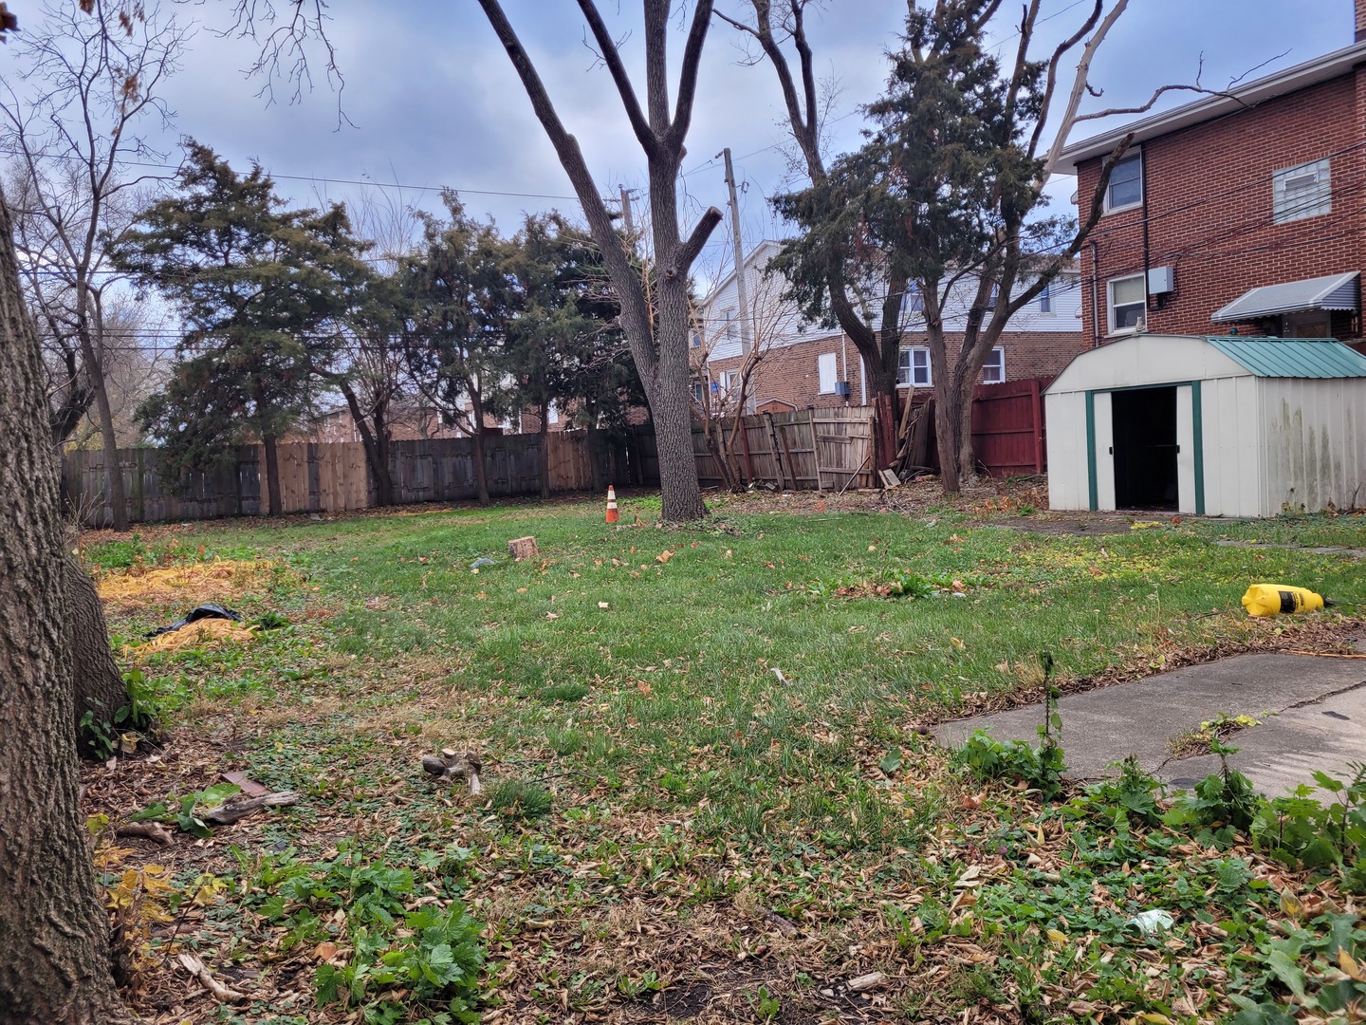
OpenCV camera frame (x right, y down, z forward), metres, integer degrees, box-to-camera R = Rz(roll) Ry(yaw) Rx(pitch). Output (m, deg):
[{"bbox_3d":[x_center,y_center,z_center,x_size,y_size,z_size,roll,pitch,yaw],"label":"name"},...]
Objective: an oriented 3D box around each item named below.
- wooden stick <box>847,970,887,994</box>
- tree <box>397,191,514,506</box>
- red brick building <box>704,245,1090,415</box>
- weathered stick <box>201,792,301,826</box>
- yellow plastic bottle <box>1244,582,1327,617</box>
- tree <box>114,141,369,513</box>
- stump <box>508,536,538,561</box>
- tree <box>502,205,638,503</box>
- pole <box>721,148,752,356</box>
[{"bbox_3d":[0.370,0.939,2.060,0.084,0.021,0.026,-5,3,-24],"label":"wooden stick"},{"bbox_3d":[-6.381,-4.613,28.800,3.186,8.864,4.000,-4,3,-12],"label":"tree"},{"bbox_3d":[12.056,-6.867,45.677,20.000,9.600,10.400,-5,4,-29],"label":"red brick building"},{"bbox_3d":[-1.403,0.951,3.348,0.305,0.055,0.070,-5,4,-25],"label":"weathered stick"},{"bbox_3d":[3.524,0.498,6.004,0.465,0.188,0.188,-1,-14,-17],"label":"yellow plastic bottle"},{"bbox_3d":[-12.057,-5.053,28.000,6.682,10.166,6.300,-4,3,-23],"label":"tree"},{"bbox_3d":[-1.854,0.421,11.941,0.300,0.250,0.290,-11,3,0],"label":"stump"},{"bbox_3d":[-3.363,-4.695,30.500,3.798,8.433,4.300,-3,3,-6],"label":"tree"},{"bbox_3d":[1.981,-6.256,33.000,0.300,10.924,0.300,-6,0,0],"label":"pole"}]

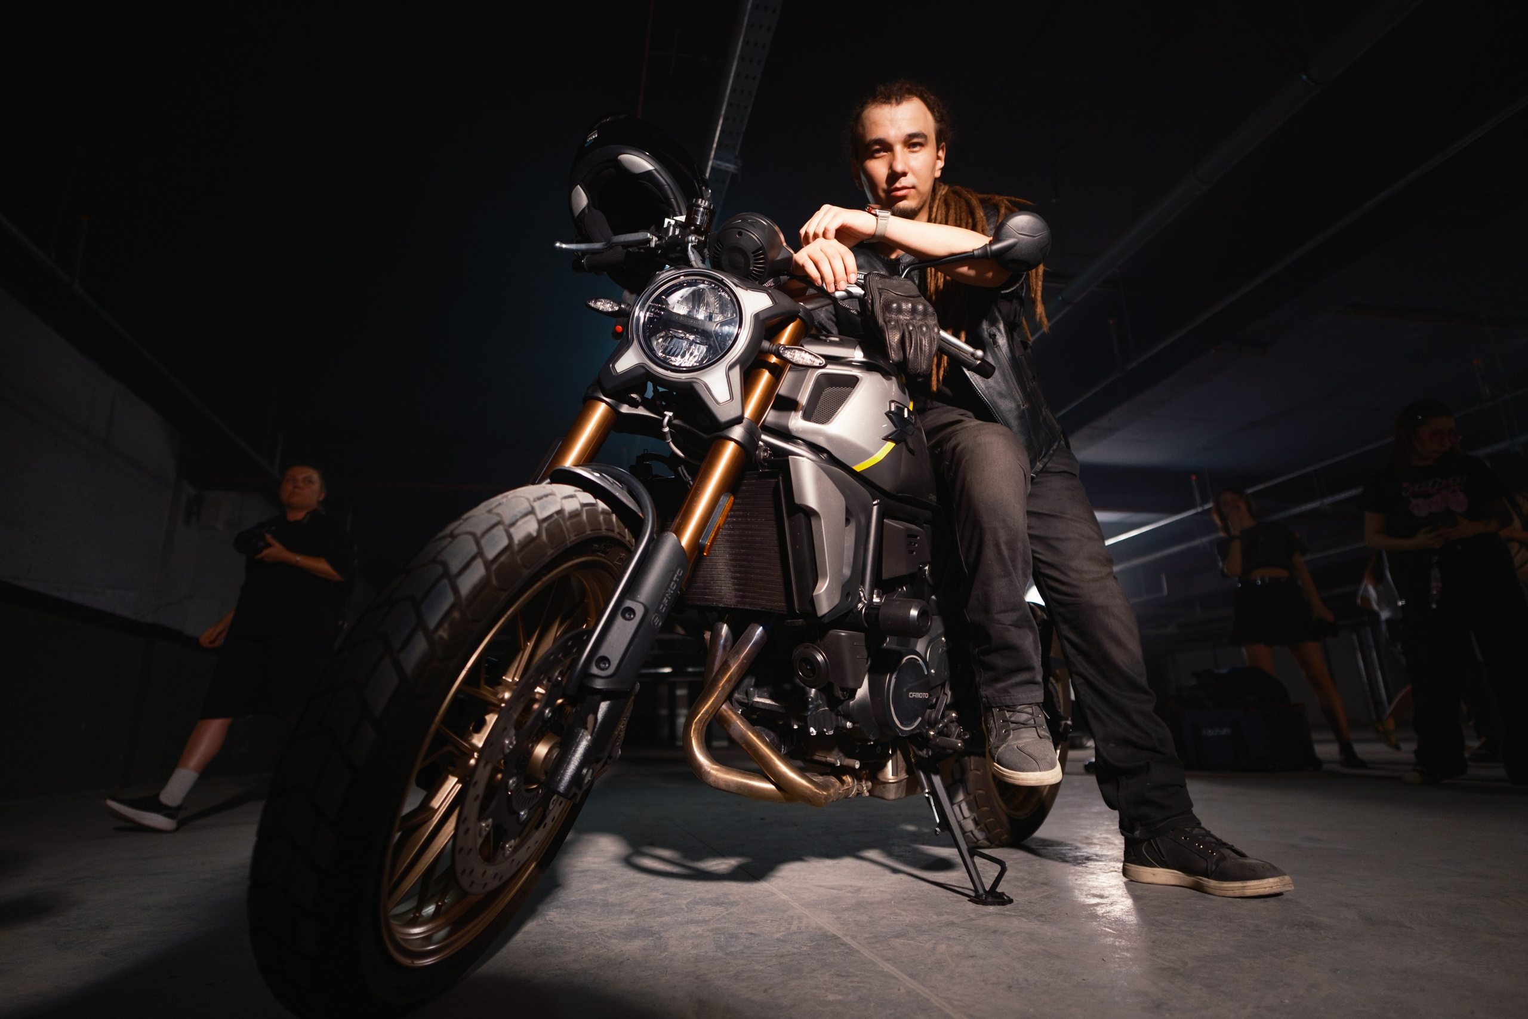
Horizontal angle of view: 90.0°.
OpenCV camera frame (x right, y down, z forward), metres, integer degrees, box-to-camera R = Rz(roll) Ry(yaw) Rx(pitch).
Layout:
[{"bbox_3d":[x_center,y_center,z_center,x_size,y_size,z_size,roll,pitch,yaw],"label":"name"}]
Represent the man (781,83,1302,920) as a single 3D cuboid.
[{"bbox_3d":[0.501,-0.064,1.552,0.707,1.540,0.704,-6,-17,15],"label":"man"}]

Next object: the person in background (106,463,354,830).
[{"bbox_3d":[-2.366,0.567,3.573,0.720,1.670,0.620,-5,-17,9],"label":"person in background"}]

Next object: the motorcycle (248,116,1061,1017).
[{"bbox_3d":[0.206,0.031,1.544,0.802,1.389,2.056,-10,-17,40],"label":"motorcycle"}]

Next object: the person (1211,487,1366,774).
[{"bbox_3d":[3.056,0.662,4.529,0.580,1.650,0.420,-12,-19,30],"label":"person"}]

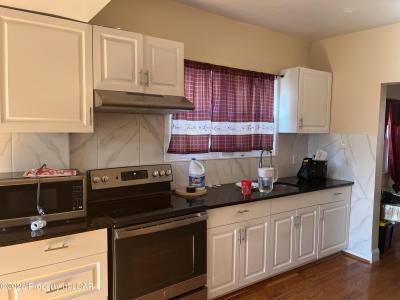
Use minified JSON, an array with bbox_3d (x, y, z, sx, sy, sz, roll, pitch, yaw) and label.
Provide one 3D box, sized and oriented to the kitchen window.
[{"bbox_3d":[0.305,-0.398,3.235,1.517,0.960,0.085,-2,4,-33],"label":"kitchen window"}]

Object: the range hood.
[{"bbox_3d":[-0.488,-0.381,2.445,0.762,0.141,0.490,-2,4,-33],"label":"range hood"}]

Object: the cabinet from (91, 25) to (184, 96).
[{"bbox_3d":[-0.533,-0.682,2.496,0.760,0.451,0.320,-2,4,-33],"label":"cabinet"}]

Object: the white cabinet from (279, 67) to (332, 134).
[{"bbox_3d":[1.305,-0.582,3.714,0.598,0.754,0.303,-2,4,-33],"label":"white cabinet"}]

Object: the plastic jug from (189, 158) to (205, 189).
[{"bbox_3d":[-0.038,0.241,2.938,0.158,0.300,0.120,0,4,-1],"label":"plastic jug"}]

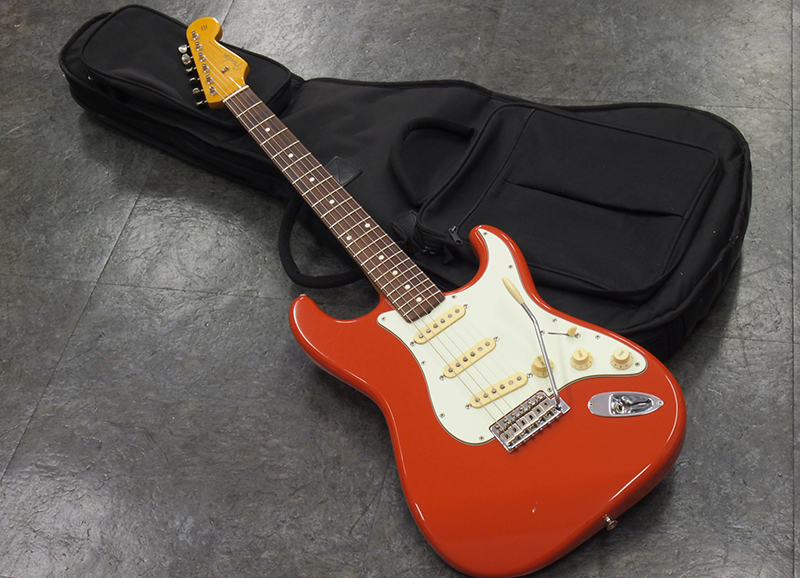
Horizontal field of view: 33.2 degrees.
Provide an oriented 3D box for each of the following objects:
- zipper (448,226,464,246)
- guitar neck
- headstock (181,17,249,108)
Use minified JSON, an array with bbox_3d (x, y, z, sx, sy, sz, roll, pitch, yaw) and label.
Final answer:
[{"bbox_3d":[0.072,-0.067,1.700,0.014,0.010,0.032,-23,55,-7],"label":"zipper"},{"bbox_3d":[-0.097,-0.122,1.738,0.056,0.009,0.469,-35,57,-10],"label":"guitar neck"},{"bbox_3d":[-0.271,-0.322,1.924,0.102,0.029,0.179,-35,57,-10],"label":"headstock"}]

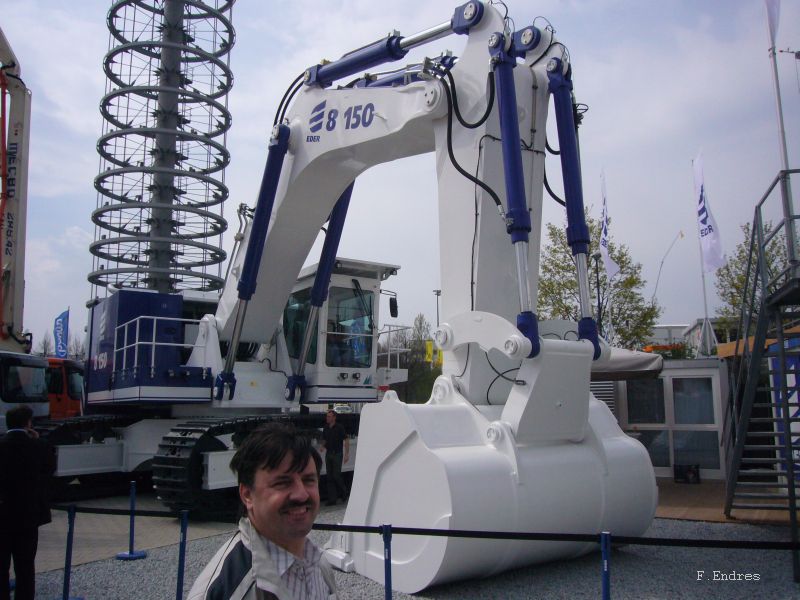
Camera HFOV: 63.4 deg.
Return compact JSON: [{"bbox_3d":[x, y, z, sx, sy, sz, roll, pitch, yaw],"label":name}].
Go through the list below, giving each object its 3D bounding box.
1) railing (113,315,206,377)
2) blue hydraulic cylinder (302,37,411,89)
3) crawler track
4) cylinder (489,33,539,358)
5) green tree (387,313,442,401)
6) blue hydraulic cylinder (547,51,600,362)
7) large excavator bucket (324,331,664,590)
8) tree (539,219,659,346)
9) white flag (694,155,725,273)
[{"bbox_3d":[-4.956,1.054,13.302,1.300,1.100,2.050,6,-11,-35],"label":"railing"},{"bbox_3d":[-0.763,-3.793,10.450,0.360,0.380,3.050,6,2,-35],"label":"blue hydraulic cylinder"},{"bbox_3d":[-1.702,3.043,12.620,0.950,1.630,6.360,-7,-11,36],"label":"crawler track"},{"bbox_3d":[1.272,-1.258,7.132,0.310,3.770,0.320,6,-16,-35],"label":"cylinder"},{"bbox_3d":[1.169,4.927,44.788,4.200,8.200,4.200,0,-9,0],"label":"green tree"},{"bbox_3d":[2.072,-1.169,7.690,0.310,3.770,0.320,6,-16,-35],"label":"blue hydraulic cylinder"},{"bbox_3d":[1.077,1.832,7.755,3.230,2.460,2.400,6,-11,-35],"label":"large excavator bucket"},{"bbox_3d":[7.753,1.129,25.140,4.800,9.380,4.800,0,-9,0],"label":"tree"},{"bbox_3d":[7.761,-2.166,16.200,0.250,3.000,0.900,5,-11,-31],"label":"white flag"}]

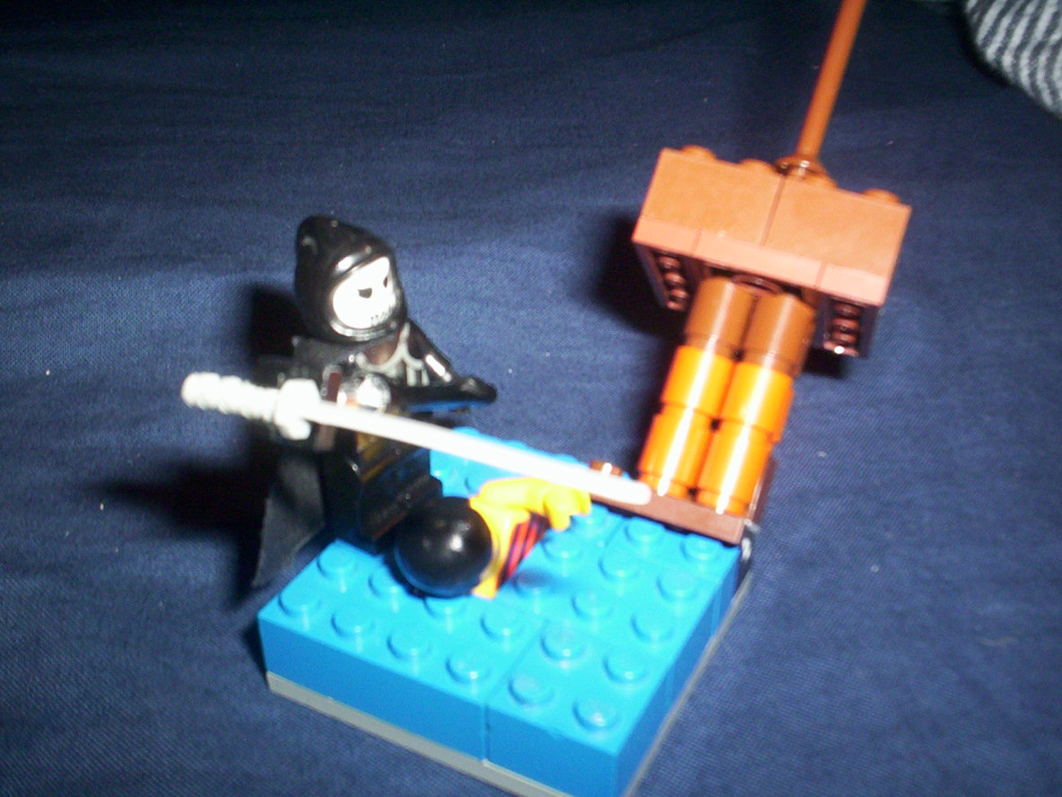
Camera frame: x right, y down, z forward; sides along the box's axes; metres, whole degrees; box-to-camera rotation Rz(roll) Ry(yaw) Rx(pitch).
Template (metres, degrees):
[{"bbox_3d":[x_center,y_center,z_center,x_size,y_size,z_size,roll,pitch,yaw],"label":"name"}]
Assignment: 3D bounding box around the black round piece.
[{"bbox_3d":[-0.011,0.018,0.142,0.012,0.012,0.011,0,-6,32],"label":"black round piece"}]

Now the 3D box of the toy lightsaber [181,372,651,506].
[{"bbox_3d":[-0.014,0.005,0.132,0.055,0.007,0.006,12,33,8],"label":"toy lightsaber"}]

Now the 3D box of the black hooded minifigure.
[{"bbox_3d":[-0.020,0.000,0.147,0.024,0.043,0.030,15,34,24],"label":"black hooded minifigure"}]

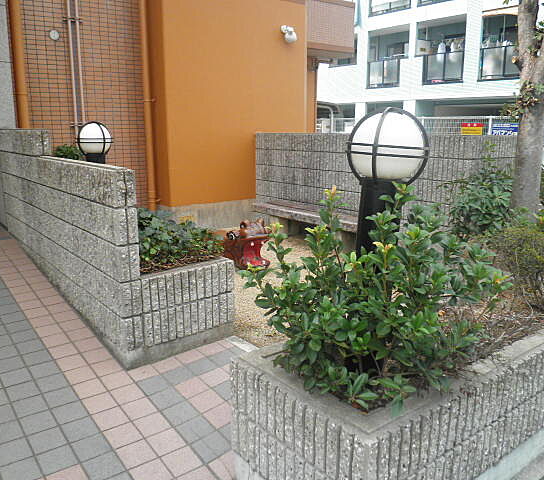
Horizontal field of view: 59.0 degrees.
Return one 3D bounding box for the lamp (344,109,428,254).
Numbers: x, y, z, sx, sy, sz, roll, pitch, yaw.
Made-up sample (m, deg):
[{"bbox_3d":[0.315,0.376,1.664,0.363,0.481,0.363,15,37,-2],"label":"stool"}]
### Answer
[{"bbox_3d":[0.392,0.020,1.790,0.290,0.997,0.290,-7,16,-39],"label":"lamp"}]

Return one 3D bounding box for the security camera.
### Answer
[{"bbox_3d":[0.222,-2.608,6.100,0.155,0.210,0.220,-10,31,-38],"label":"security camera"}]

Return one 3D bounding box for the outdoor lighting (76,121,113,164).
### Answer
[{"bbox_3d":[-1.425,-0.469,3.930,0.290,0.960,0.290,-10,16,-38],"label":"outdoor lighting"}]

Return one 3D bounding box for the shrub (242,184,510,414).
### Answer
[{"bbox_3d":[0.372,0.155,1.770,0.930,0.730,0.720,3,13,11],"label":"shrub"}]

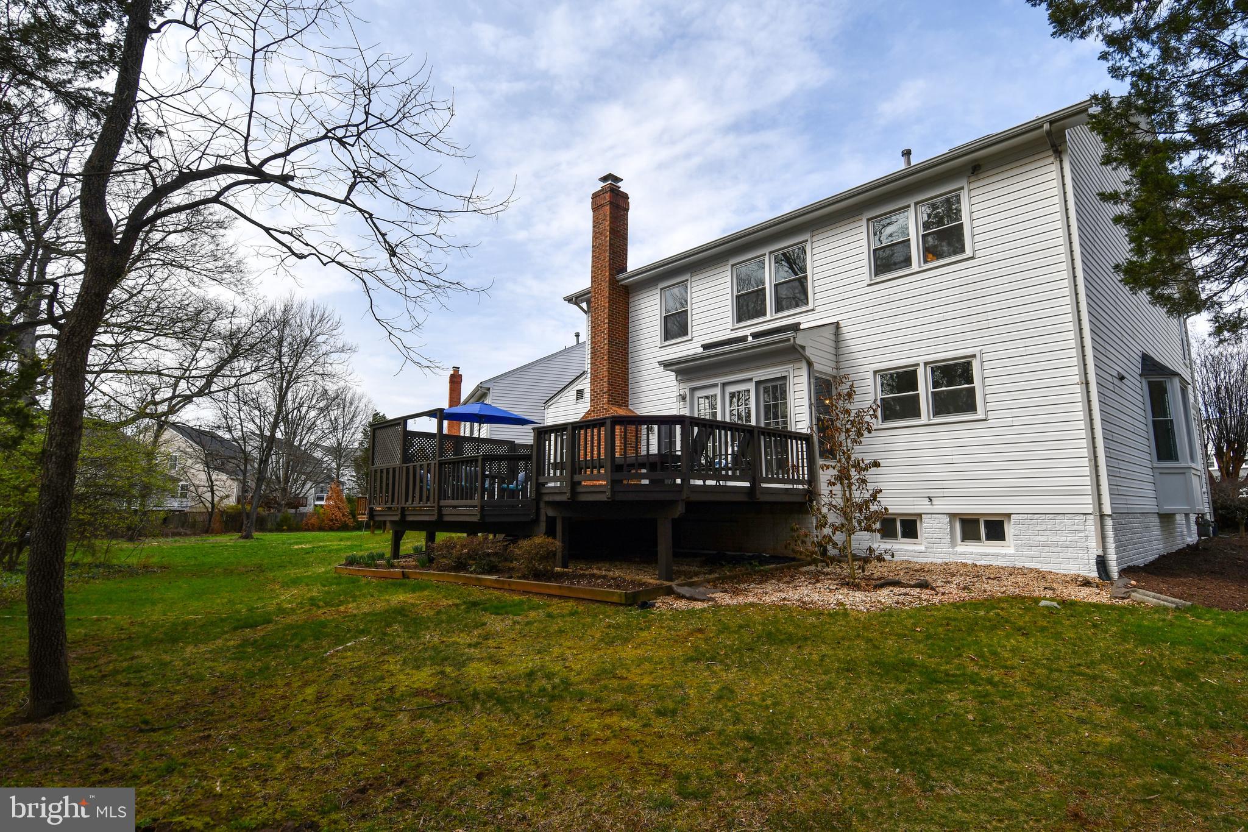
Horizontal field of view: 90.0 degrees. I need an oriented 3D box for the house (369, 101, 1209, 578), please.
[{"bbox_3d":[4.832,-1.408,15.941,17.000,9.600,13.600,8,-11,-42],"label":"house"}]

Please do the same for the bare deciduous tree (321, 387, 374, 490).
[{"bbox_3d":[-23.677,3.453,52.883,4.959,12.082,4.959,0,-8,0],"label":"bare deciduous tree"}]

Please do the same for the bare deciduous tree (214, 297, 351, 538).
[{"bbox_3d":[-17.989,-0.128,32.936,7.103,12.799,7.103,0,-8,0],"label":"bare deciduous tree"}]

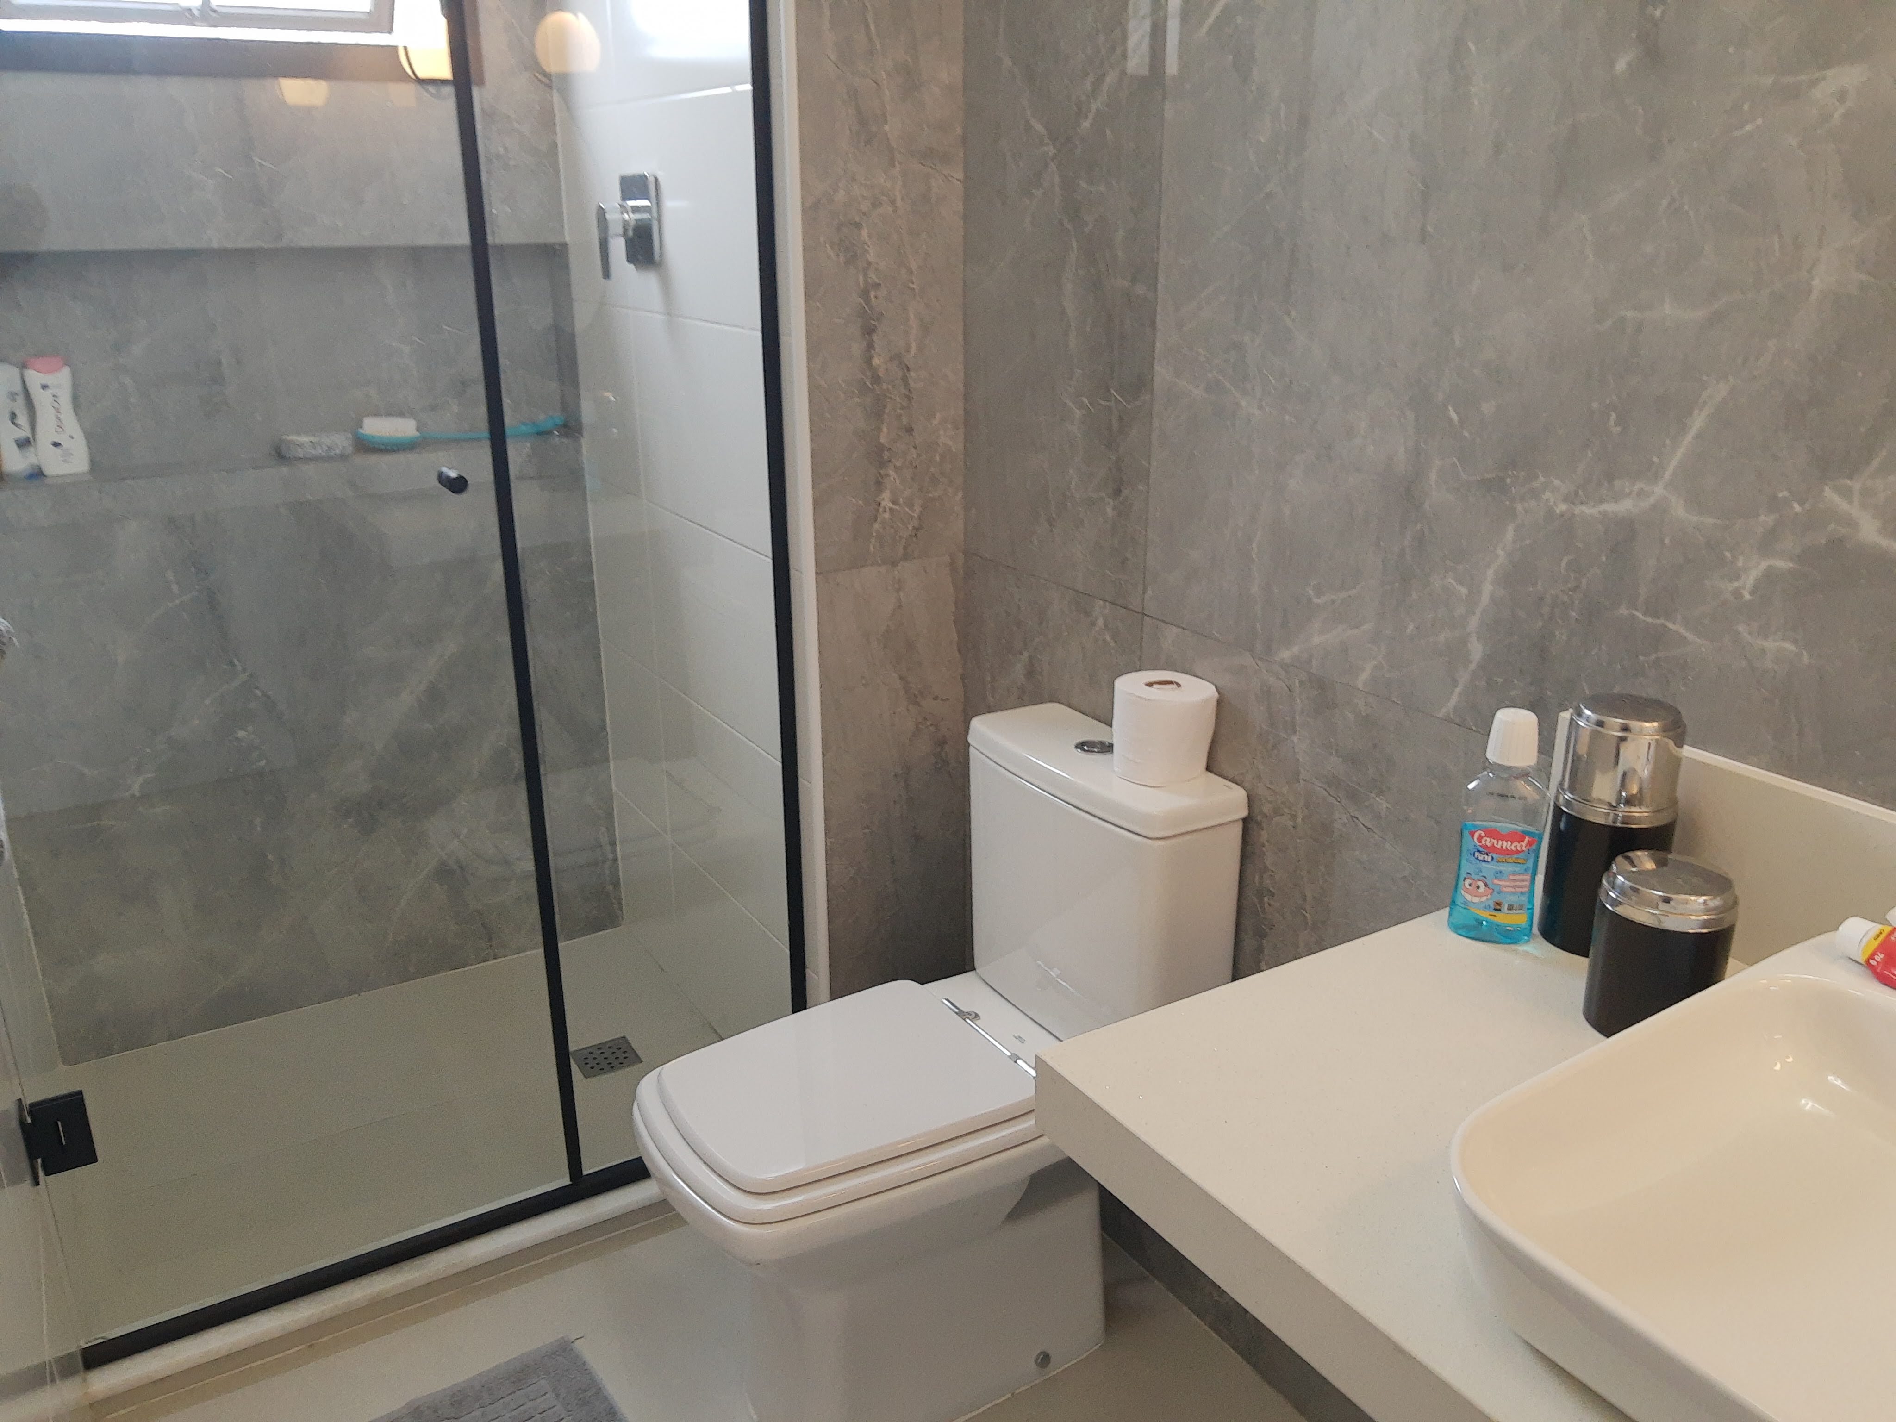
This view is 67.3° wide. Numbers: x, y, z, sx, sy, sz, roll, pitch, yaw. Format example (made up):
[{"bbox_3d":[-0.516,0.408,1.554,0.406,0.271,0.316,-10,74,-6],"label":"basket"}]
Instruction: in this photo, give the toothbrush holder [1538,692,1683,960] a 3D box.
[{"bbox_3d":[0.513,0.088,1.099,0.086,0.189,0.086,-11,21,-29],"label":"toothbrush holder"}]

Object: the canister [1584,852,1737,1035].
[{"bbox_3d":[0.493,0.166,0.987,0.086,0.114,0.086,-11,21,-29],"label":"canister"}]

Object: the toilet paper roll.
[{"bbox_3d":[0.242,0.019,1.593,0.112,0.098,0.112,0,19,0],"label":"toilet paper roll"}]

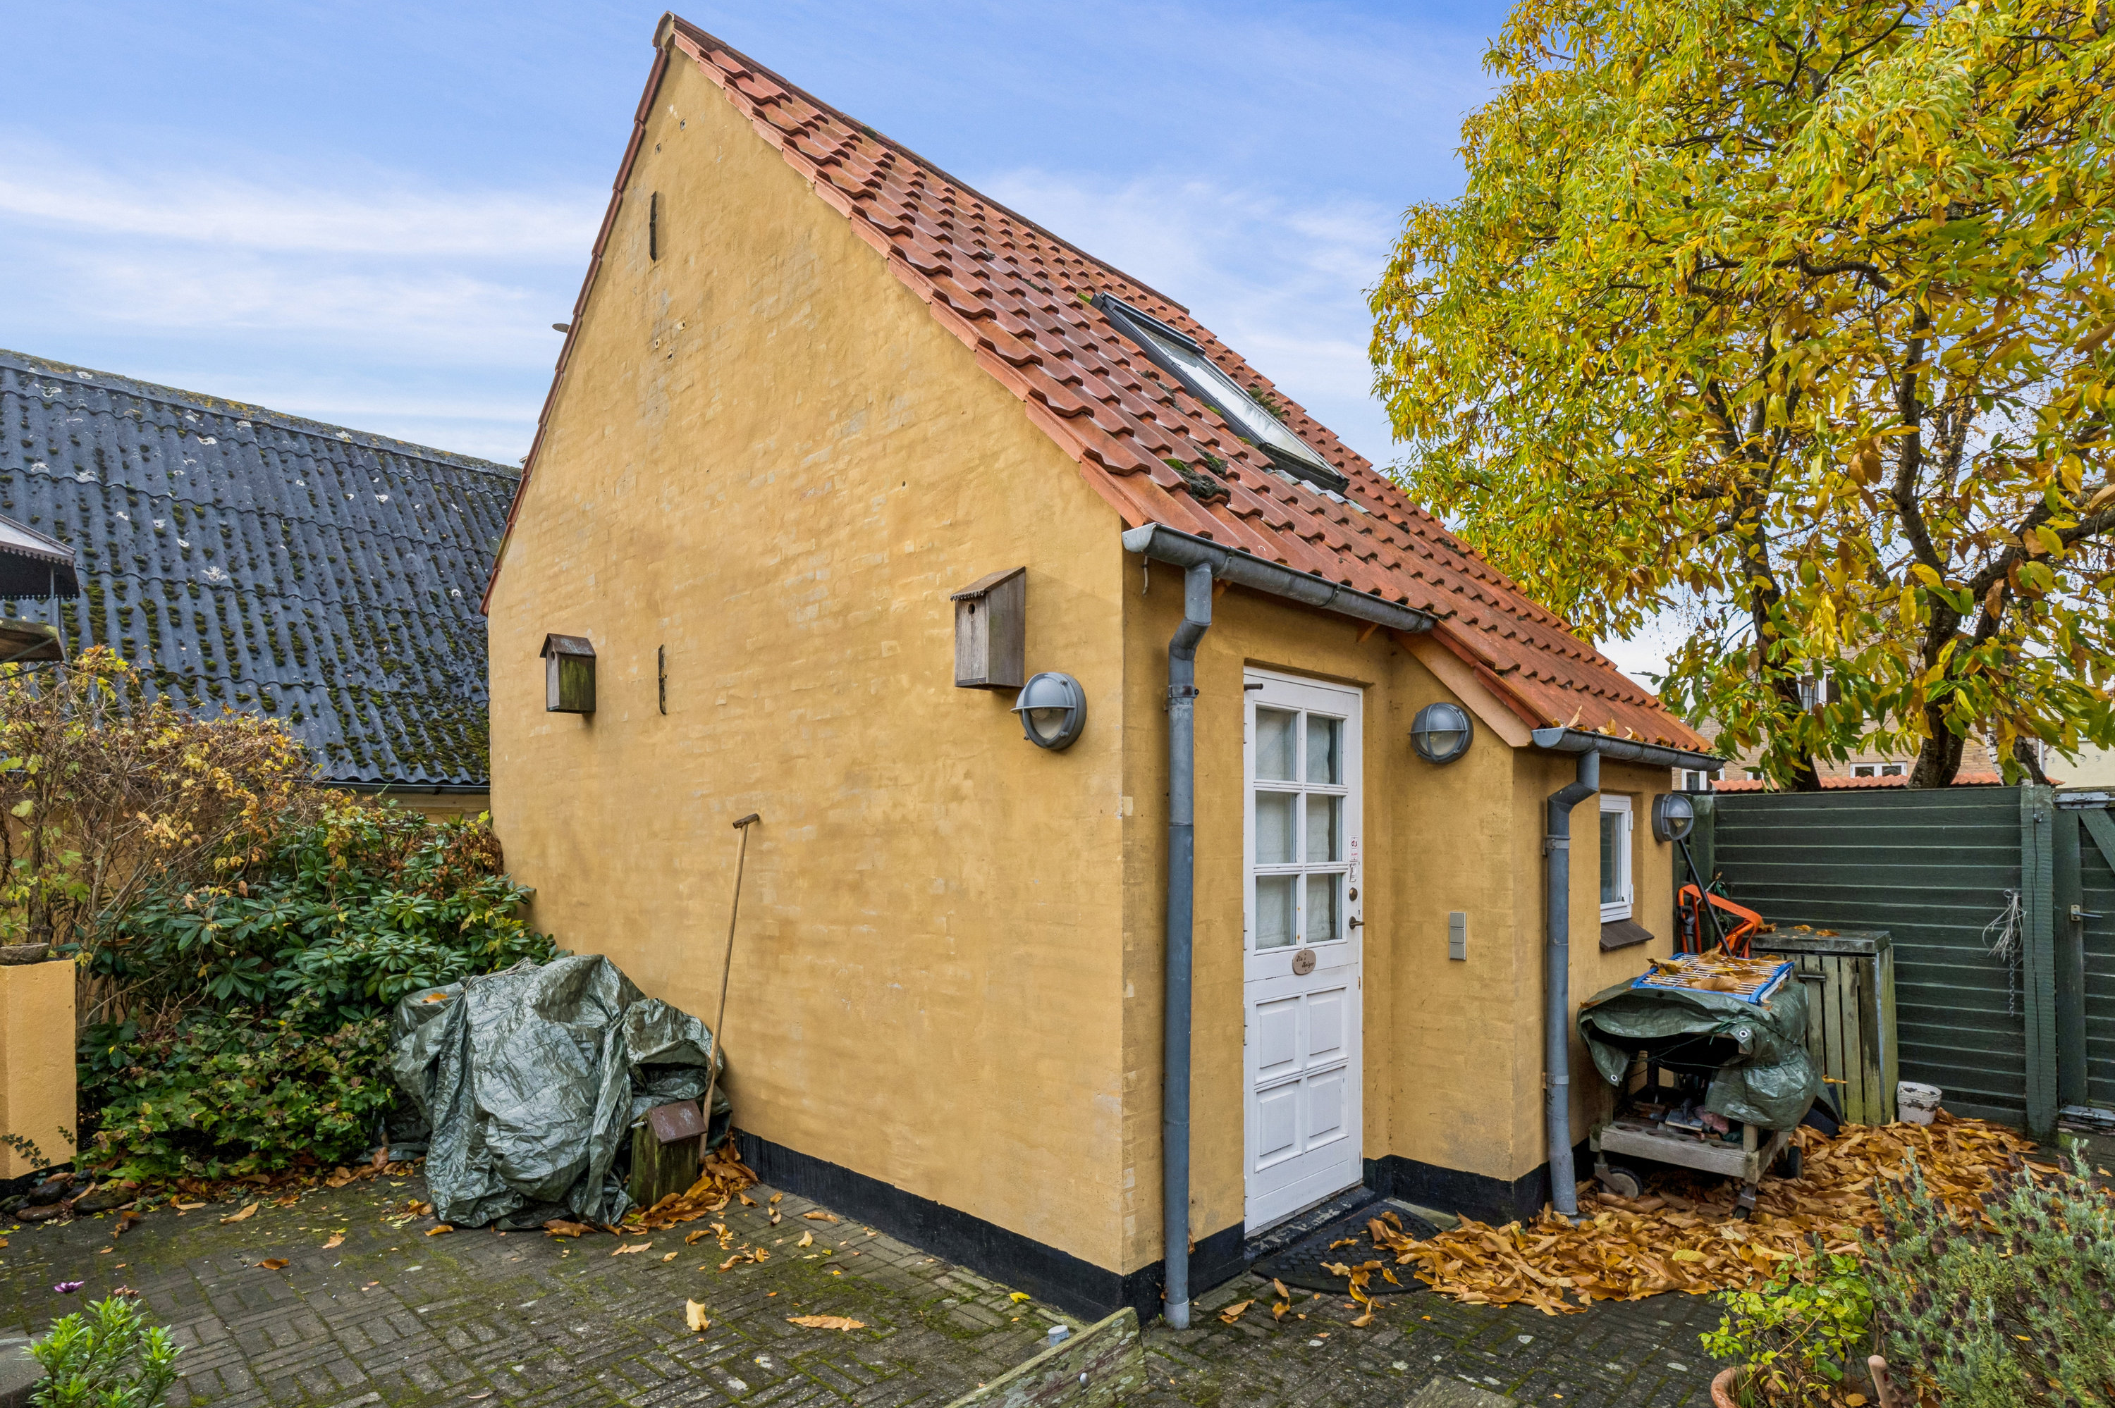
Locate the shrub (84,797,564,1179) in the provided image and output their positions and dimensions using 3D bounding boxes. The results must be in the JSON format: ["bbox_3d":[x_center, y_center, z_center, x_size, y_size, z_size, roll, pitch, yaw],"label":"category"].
[{"bbox_3d":[-3.860,1.330,5.520,1.950,1.580,1.700,-4,-6,44],"label":"shrub"}]

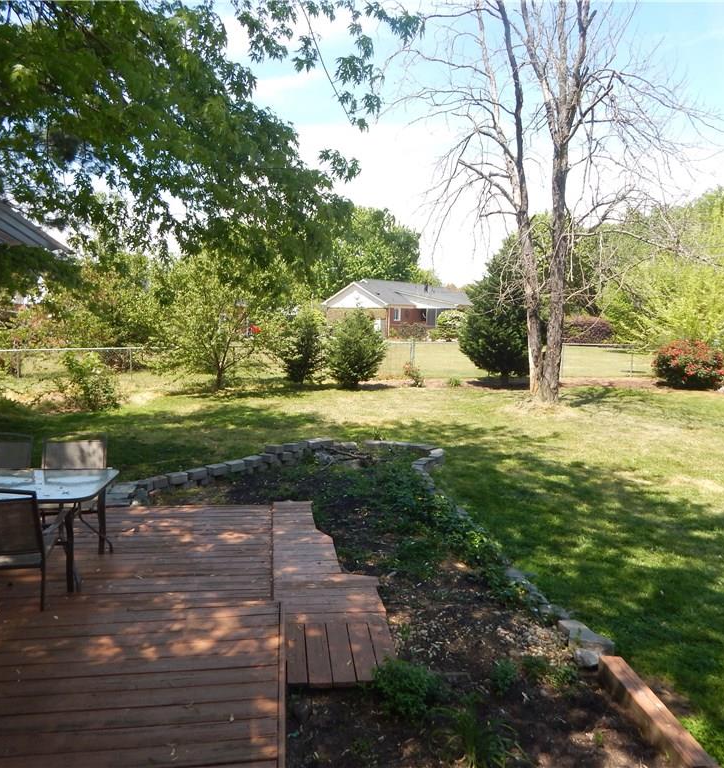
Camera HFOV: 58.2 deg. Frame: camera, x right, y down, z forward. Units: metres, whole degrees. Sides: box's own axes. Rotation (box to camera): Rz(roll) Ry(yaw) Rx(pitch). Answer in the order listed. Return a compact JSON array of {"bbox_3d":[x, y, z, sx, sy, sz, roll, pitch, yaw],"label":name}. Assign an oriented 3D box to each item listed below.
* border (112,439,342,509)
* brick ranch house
[{"bbox_3d":[-1.570,1.067,8.407,3.500,0.290,0.360,-6,9,-42],"label":"border"},{"bbox_3d":[4.098,-7.314,63.545,7.200,4.950,19.000,4,8,32],"label":"brick ranch house"}]

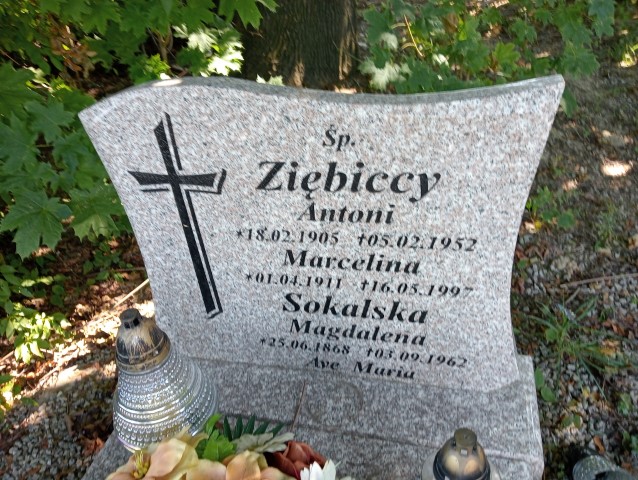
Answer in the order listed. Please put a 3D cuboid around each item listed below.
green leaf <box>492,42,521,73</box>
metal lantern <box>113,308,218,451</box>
[{"bbox_3d":[0.635,-0.618,1.750,0.098,0.095,0.055,-7,29,0],"label":"green leaf"},{"bbox_3d":[-0.272,0.211,0.817,0.170,0.235,0.170,-7,29,0],"label":"metal lantern"}]

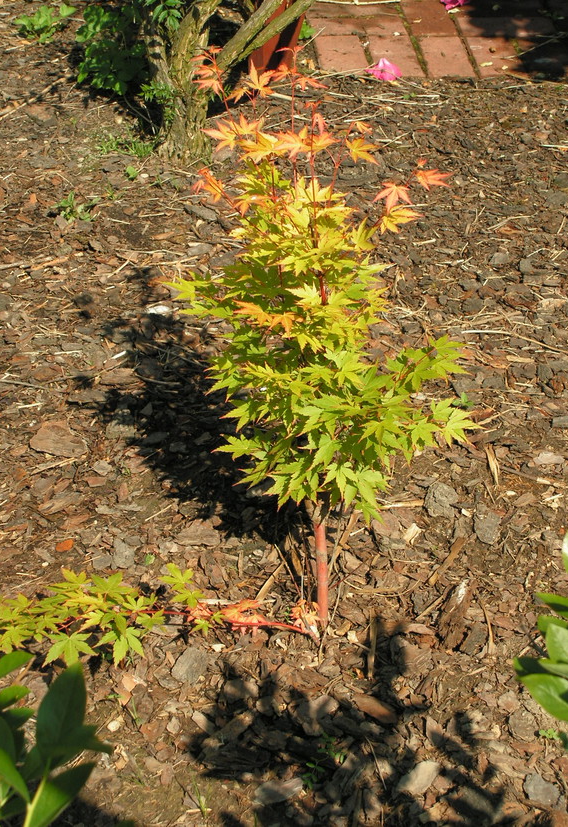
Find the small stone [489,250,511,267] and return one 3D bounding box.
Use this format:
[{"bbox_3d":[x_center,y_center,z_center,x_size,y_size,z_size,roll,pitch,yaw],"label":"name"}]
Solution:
[{"bbox_3d":[0.354,-0.252,2.590,0.032,0.016,0.025,1,37,-1],"label":"small stone"}]

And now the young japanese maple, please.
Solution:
[{"bbox_3d":[0.042,-0.035,1.700,0.325,0.730,0.310,1,37,-1],"label":"young japanese maple"}]

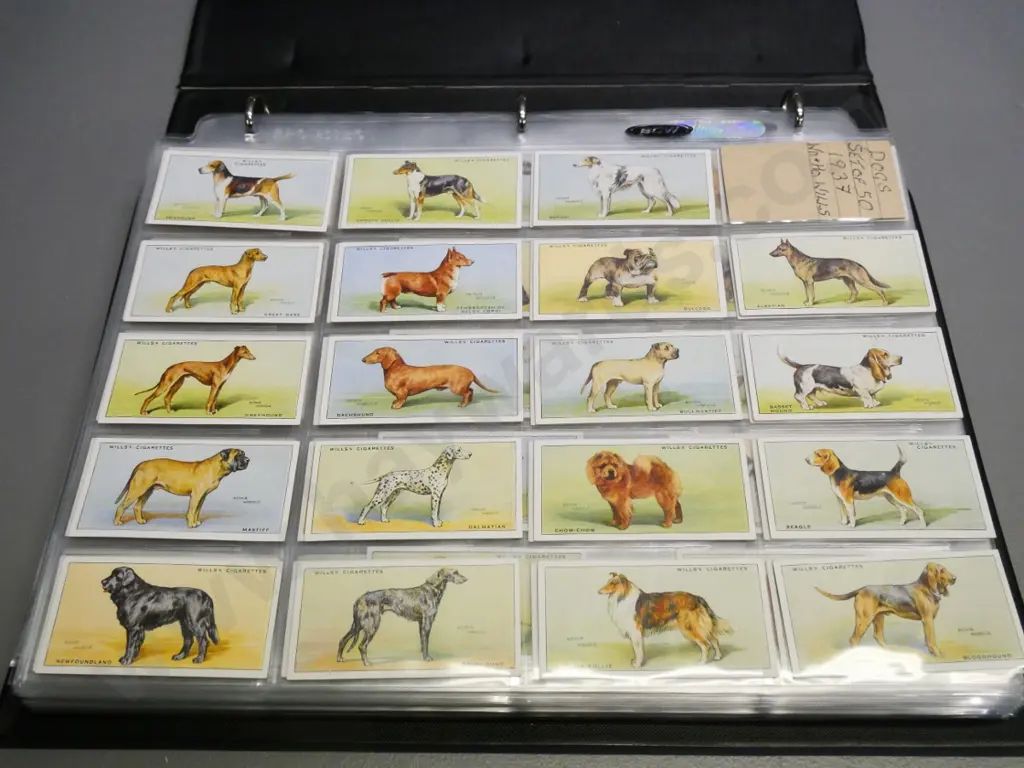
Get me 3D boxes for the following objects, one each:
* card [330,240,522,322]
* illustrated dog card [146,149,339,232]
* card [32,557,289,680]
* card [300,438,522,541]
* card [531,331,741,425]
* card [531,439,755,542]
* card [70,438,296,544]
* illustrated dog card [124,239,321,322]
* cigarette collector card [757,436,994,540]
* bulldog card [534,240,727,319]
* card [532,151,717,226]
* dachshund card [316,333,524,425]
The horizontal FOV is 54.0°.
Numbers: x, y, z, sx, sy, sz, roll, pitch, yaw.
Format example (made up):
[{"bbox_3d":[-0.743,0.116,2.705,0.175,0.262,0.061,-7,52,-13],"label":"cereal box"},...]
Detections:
[{"bbox_3d":[-0.030,-0.037,0.358,0.067,0.001,0.036,-1,60,1],"label":"card"},{"bbox_3d":[-0.101,-0.073,0.378,0.067,0.001,0.036,2,60,3],"label":"illustrated dog card"},{"bbox_3d":[-0.105,0.069,0.301,0.068,0.001,0.036,1,59,2],"label":"card"},{"bbox_3d":[-0.030,0.033,0.321,0.068,0.001,0.036,-1,59,1],"label":"card"},{"bbox_3d":[0.042,-0.002,0.340,0.068,0.001,0.036,-1,59,1],"label":"card"},{"bbox_3d":[0.041,0.033,0.316,0.067,0.001,0.036,0,60,1],"label":"card"},{"bbox_3d":[-0.104,0.034,0.323,0.068,0.001,0.036,0,59,2],"label":"card"},{"bbox_3d":[-0.102,-0.037,0.358,0.067,0.001,0.036,0,60,2],"label":"illustrated dog card"},{"bbox_3d":[0.113,0.032,0.313,0.067,0.001,0.036,0,60,1],"label":"cigarette collector card"},{"bbox_3d":[0.042,-0.038,0.361,0.068,0.001,0.036,-1,59,1],"label":"bulldog card"},{"bbox_3d":[0.042,-0.075,0.383,0.068,0.001,0.036,1,59,2],"label":"card"},{"bbox_3d":[-0.030,-0.002,0.342,0.068,0.001,0.036,-1,59,1],"label":"dachshund card"}]

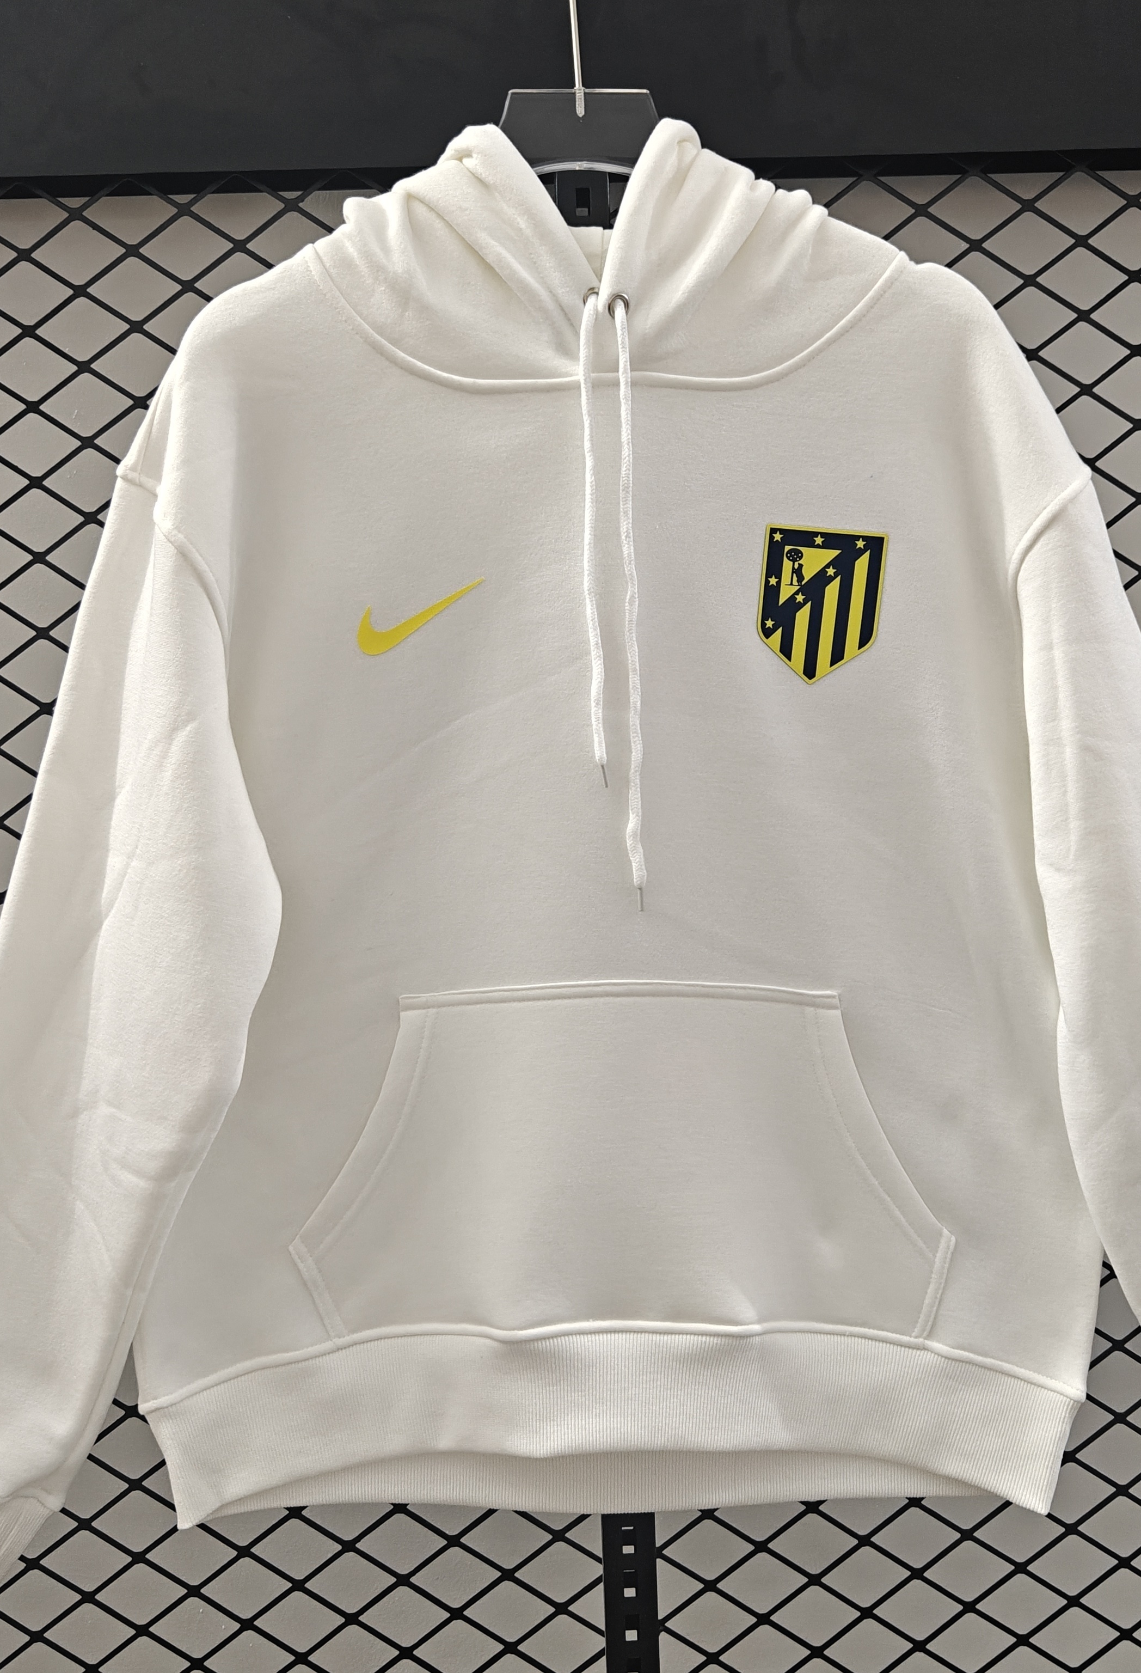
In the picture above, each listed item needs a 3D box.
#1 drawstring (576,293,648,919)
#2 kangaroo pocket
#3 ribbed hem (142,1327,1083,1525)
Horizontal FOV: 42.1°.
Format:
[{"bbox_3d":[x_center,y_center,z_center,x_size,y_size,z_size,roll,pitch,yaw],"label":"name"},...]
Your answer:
[{"bbox_3d":[0.021,-0.124,0.772,0.036,0.323,0.030,-2,1,-1],"label":"drawstring"},{"bbox_3d":[0.026,0.168,0.770,0.345,0.187,0.040,-2,1,-1],"label":"kangaroo pocket"},{"bbox_3d":[0.023,0.318,0.800,0.508,0.106,0.110,-2,1,-1],"label":"ribbed hem"}]

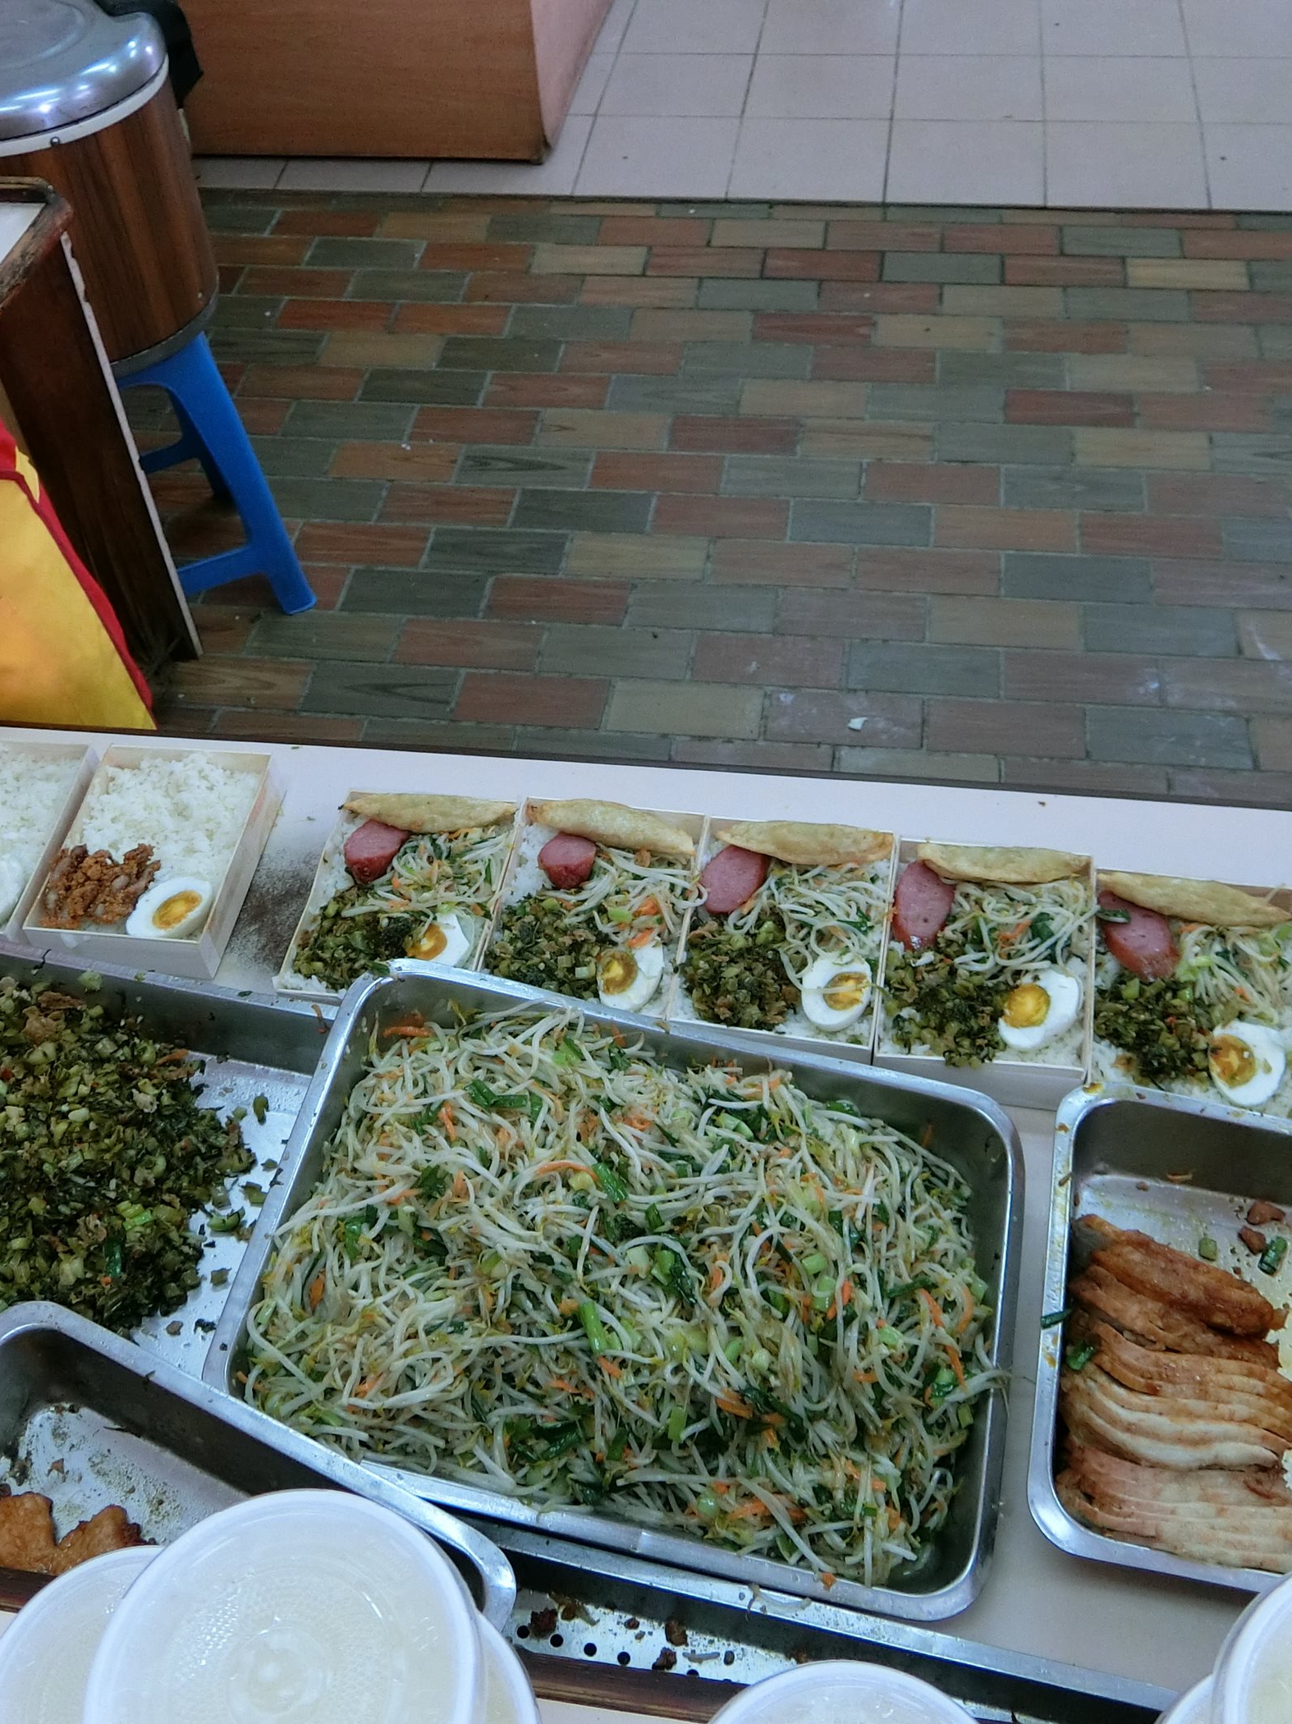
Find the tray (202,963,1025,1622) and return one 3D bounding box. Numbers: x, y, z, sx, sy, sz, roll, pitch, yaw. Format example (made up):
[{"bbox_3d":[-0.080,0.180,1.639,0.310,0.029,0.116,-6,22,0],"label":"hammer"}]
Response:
[{"bbox_3d":[-0.003,0.232,0.923,0.410,0.056,0.309,13,49,1],"label":"tray"}]

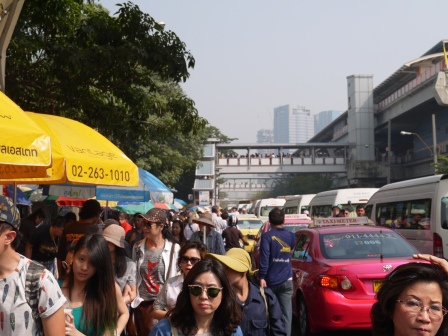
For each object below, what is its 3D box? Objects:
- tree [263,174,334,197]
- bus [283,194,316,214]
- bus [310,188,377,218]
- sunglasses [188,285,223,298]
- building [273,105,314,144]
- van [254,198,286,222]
[{"bbox_3d":[10.937,3.861,94.946,10.000,7.700,9.000,0,-4,0],"label":"tree"},{"bbox_3d":[4.181,2.487,31.234,1.880,2.285,5.380,0,-4,-2],"label":"bus"},{"bbox_3d":[4.298,1.963,22.950,1.880,2.285,5.380,0,-4,-2],"label":"bus"},{"bbox_3d":[-0.063,0.497,2.687,0.142,0.050,0.140,4,2,8],"label":"sunglasses"},{"bbox_3d":[96.200,-12.688,888.581,40.000,141.000,39.000,2,-4,-26],"label":"building"},{"bbox_3d":[3.167,3.366,45.106,1.880,2.285,5.380,0,-4,-2],"label":"van"}]

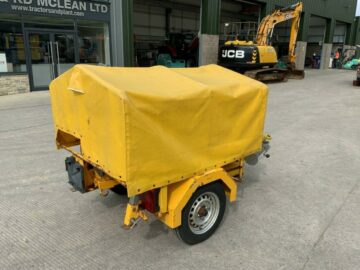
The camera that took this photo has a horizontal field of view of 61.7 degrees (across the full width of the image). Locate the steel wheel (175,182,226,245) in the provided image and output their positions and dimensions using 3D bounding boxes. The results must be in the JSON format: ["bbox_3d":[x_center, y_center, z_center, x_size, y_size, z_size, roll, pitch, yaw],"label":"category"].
[{"bbox_3d":[0.163,0.629,2.522,0.580,0.580,0.155,-11,18,-39],"label":"steel wheel"}]

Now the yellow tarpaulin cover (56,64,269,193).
[{"bbox_3d":[-0.195,-0.226,2.755,1.450,0.809,1.305,-11,18,-39],"label":"yellow tarpaulin cover"}]

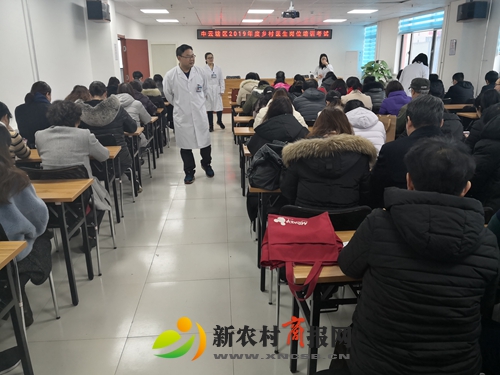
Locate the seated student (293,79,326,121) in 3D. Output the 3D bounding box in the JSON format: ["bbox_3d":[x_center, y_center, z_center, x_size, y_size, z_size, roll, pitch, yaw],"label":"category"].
[{"bbox_3d":[0.802,-0.829,5.374,0.480,1.304,0.750,-2,17,-4],"label":"seated student"}]

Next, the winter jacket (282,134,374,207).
[{"bbox_3d":[0.446,-0.001,2.242,0.530,0.613,0.480,-2,17,-4],"label":"winter jacket"}]

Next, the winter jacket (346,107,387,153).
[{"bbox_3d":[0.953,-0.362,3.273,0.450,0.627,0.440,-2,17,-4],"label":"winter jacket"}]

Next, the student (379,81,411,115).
[{"bbox_3d":[1.905,-0.860,5.453,0.512,1.241,0.709,-2,18,-4],"label":"student"}]

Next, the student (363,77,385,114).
[{"bbox_3d":[1.936,-1.115,6.325,0.500,1.300,0.760,-1,18,-4],"label":"student"}]

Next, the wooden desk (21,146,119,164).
[{"bbox_3d":[-1.794,0.054,3.615,1.250,0.750,0.460,-2,17,-4],"label":"wooden desk"}]

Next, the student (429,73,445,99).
[{"bbox_3d":[3.730,-1.654,8.032,0.500,1.280,0.750,-2,18,-7],"label":"student"}]

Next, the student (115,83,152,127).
[{"bbox_3d":[-1.559,-0.752,5.263,0.520,1.293,0.750,-2,17,-4],"label":"student"}]

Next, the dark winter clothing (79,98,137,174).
[{"bbox_3d":[-1.485,-0.571,4.159,0.571,0.827,0.552,-2,18,-4],"label":"dark winter clothing"}]

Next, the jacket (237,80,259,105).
[{"bbox_3d":[-0.023,-1.691,7.403,0.470,0.696,0.420,-2,17,-4],"label":"jacket"}]

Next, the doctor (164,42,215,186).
[{"bbox_3d":[-0.743,-0.926,5.048,0.600,1.725,0.480,-6,19,-18],"label":"doctor"}]

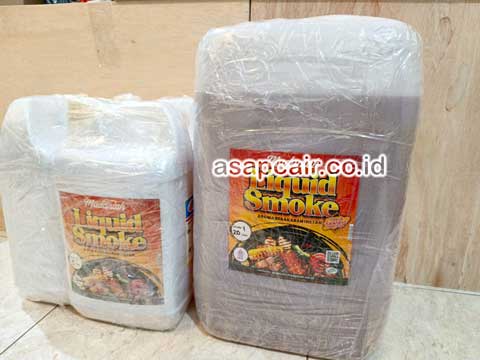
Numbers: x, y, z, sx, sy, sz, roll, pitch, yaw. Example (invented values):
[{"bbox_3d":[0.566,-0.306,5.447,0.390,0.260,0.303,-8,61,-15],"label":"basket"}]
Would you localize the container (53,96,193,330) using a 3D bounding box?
[{"bbox_3d":[-0.149,0.042,0.496,0.183,0.332,0.145,3,15,11],"label":"container"}]

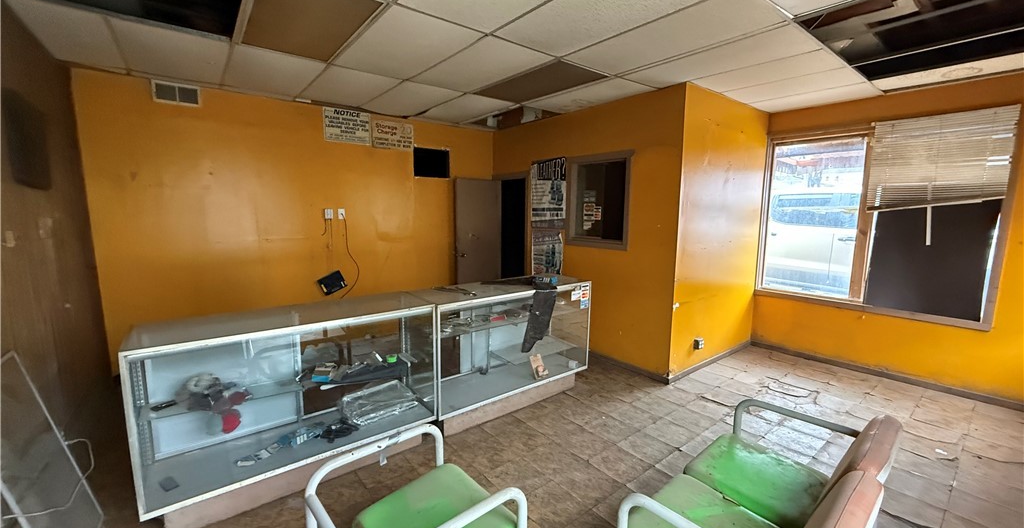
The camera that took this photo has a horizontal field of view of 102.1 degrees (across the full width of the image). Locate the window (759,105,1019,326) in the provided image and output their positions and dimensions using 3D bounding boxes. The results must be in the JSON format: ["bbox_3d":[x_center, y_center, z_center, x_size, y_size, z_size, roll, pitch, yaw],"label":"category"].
[{"bbox_3d":[3.428,-0.431,4.037,0.120,1.800,1.850,-5,10,-38],"label":"window"}]

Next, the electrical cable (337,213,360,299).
[{"bbox_3d":[-1.802,-0.056,4.593,0.215,0.980,0.050,-5,10,-38],"label":"electrical cable"}]

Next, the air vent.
[{"bbox_3d":[-2.878,-1.464,3.558,0.330,0.178,0.025,-5,10,-38],"label":"air vent"}]

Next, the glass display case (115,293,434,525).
[{"bbox_3d":[-1.239,0.755,2.465,1.495,0.930,0.510,-5,10,-38],"label":"glass display case"}]

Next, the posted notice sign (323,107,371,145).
[{"bbox_3d":[-1.760,-1.467,4.454,0.487,0.333,0.012,-5,10,-38],"label":"posted notice sign"}]

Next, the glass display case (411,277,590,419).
[{"bbox_3d":[-0.057,0.644,3.390,1.490,0.930,0.510,-5,10,-38],"label":"glass display case"}]

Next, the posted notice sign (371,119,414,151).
[{"bbox_3d":[-1.360,-1.478,4.770,0.487,0.315,0.012,-5,10,-38],"label":"posted notice sign"}]

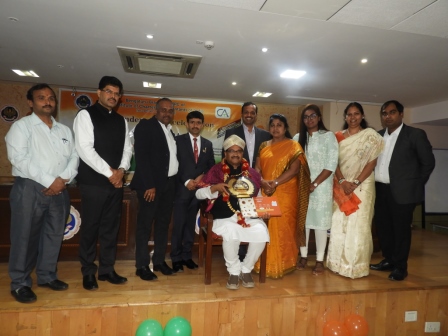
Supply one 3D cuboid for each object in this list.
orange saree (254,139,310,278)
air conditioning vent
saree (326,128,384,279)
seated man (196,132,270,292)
[{"bbox_3d":[0.570,0.380,3.070,0.530,1.310,0.400,2,-1,24],"label":"orange saree"},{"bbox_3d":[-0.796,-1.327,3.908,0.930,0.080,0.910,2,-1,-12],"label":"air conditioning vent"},{"bbox_3d":[1.330,0.340,3.140,0.530,1.450,0.400,2,-1,33],"label":"saree"},{"bbox_3d":[0.075,0.358,2.901,0.650,1.320,0.700,2,-1,-9],"label":"seated man"}]

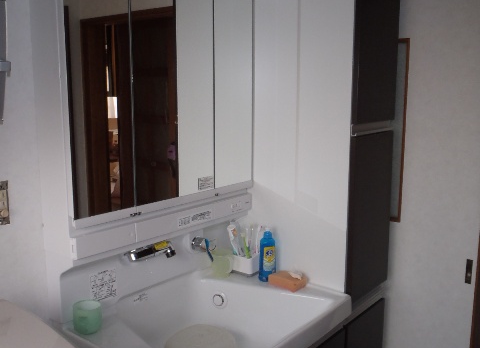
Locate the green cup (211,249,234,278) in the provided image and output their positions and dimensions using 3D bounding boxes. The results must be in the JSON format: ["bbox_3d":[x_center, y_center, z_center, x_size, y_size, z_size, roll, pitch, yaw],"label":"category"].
[{"bbox_3d":[-0.064,0.336,1.920,0.091,0.083,0.073,7,12,35],"label":"green cup"}]

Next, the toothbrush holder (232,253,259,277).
[{"bbox_3d":[0.022,0.336,1.962,0.102,0.069,0.070,8,12,40],"label":"toothbrush holder"}]

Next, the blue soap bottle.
[{"bbox_3d":[0.100,0.289,1.879,0.063,0.189,0.055,-3,10,-15],"label":"blue soap bottle"}]

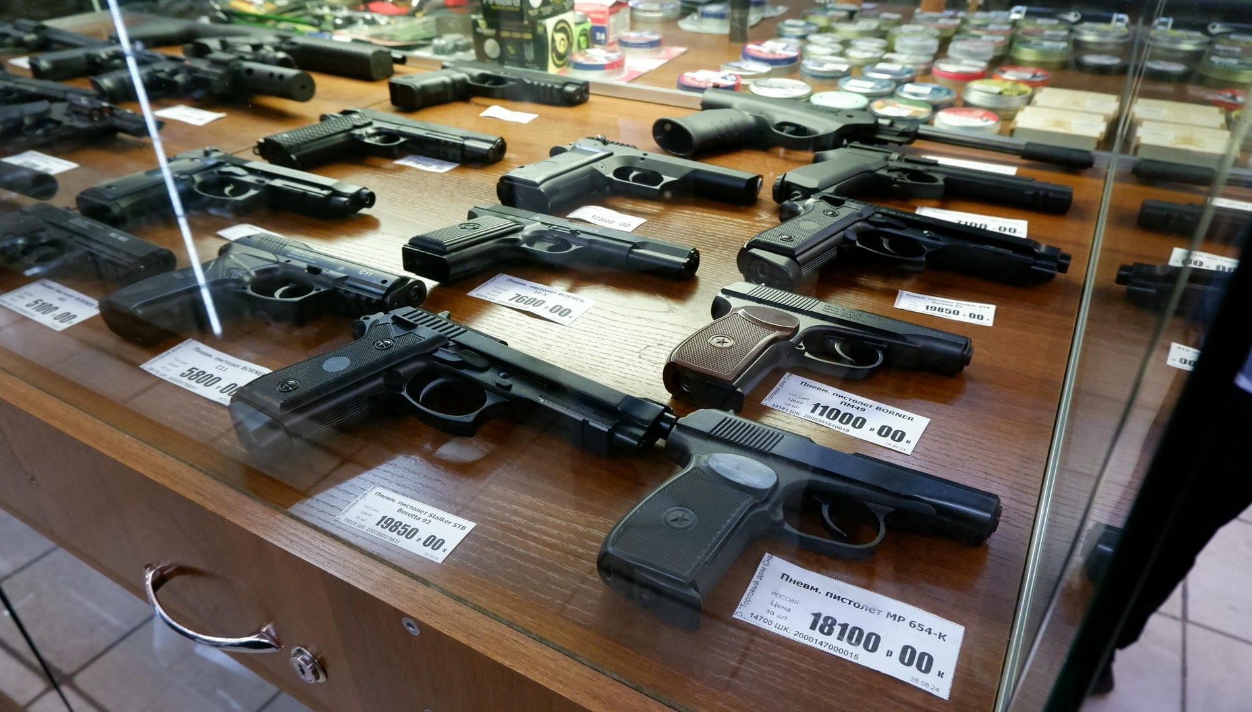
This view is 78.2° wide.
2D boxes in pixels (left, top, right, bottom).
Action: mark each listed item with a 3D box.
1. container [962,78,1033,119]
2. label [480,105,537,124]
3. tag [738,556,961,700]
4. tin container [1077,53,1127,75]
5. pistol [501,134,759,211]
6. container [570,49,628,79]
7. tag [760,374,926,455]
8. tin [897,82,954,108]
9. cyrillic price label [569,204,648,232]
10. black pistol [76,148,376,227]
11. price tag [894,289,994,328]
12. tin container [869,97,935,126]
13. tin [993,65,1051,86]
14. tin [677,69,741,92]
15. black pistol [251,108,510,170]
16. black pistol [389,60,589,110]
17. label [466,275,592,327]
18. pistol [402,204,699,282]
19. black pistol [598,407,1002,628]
[{"bbox_3d":[0.416,-0.287,0.864,0.066,0.026,0.066,14,37,21],"label":"container"},{"bbox_3d":[-0.130,-0.267,0.858,0.063,0.008,0.028,17,39,24],"label":"label"},{"bbox_3d":[0.097,0.114,0.332,0.087,0.002,0.038,16,39,22],"label":"tag"},{"bbox_3d":[0.617,-0.377,1.000,0.056,0.014,0.056,18,39,25],"label":"tin container"},{"bbox_3d":[0.004,-0.146,0.667,0.203,0.036,0.138,15,36,21],"label":"pistol"},{"bbox_3d":[-0.038,-0.393,1.038,0.076,0.020,0.076,-1,34,1],"label":"container"},{"bbox_3d":[0.124,0.031,0.431,0.085,0.003,0.036,19,39,27],"label":"tag"},{"bbox_3d":[0.323,-0.277,0.837,0.062,0.020,0.062,-1,35,1],"label":"tin"},{"bbox_3d":[-0.015,-0.115,0.647,0.062,0.006,0.027,17,38,24],"label":"cyrillic price label"},{"bbox_3d":[-0.336,-0.140,0.658,0.225,0.037,0.137,15,38,20],"label":"black pistol"},{"bbox_3d":[0.215,-0.033,0.521,0.063,0.003,0.027,13,38,20],"label":"price tag"},{"bbox_3d":[0.283,-0.248,0.795,0.061,0.014,0.061,0,36,0],"label":"tin container"},{"bbox_3d":[0.452,-0.314,0.885,0.061,0.020,0.061,17,39,24],"label":"tin"},{"bbox_3d":[0.096,-0.310,0.891,0.074,0.020,0.074,-1,35,1],"label":"tin"},{"bbox_3d":[-0.240,-0.205,0.764,0.213,0.035,0.137,14,35,17],"label":"black pistol"},{"bbox_3d":[-0.166,-0.316,0.906,0.212,0.033,0.138,17,39,22],"label":"black pistol"},{"bbox_3d":[-0.065,-0.040,0.538,0.085,0.005,0.037,18,39,25],"label":"label"},{"bbox_3d":[-0.050,-0.078,0.575,0.198,0.031,0.112,14,38,19],"label":"pistol"},{"bbox_3d":[0.082,0.080,0.352,0.165,0.033,0.128,15,38,20],"label":"black pistol"}]

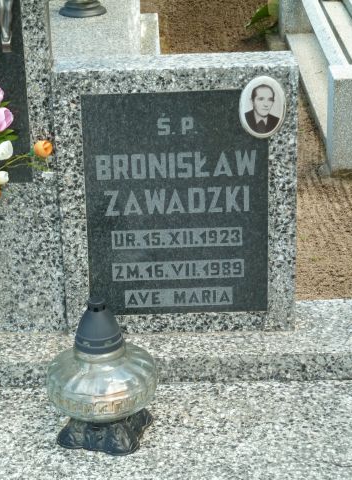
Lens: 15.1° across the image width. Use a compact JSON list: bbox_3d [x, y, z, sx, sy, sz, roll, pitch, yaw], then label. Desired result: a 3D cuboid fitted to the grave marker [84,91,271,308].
[{"bbox_3d":[0.002,-0.069,2.573,0.351,0.447,0.016,-2,19,-1],"label":"grave marker"}]

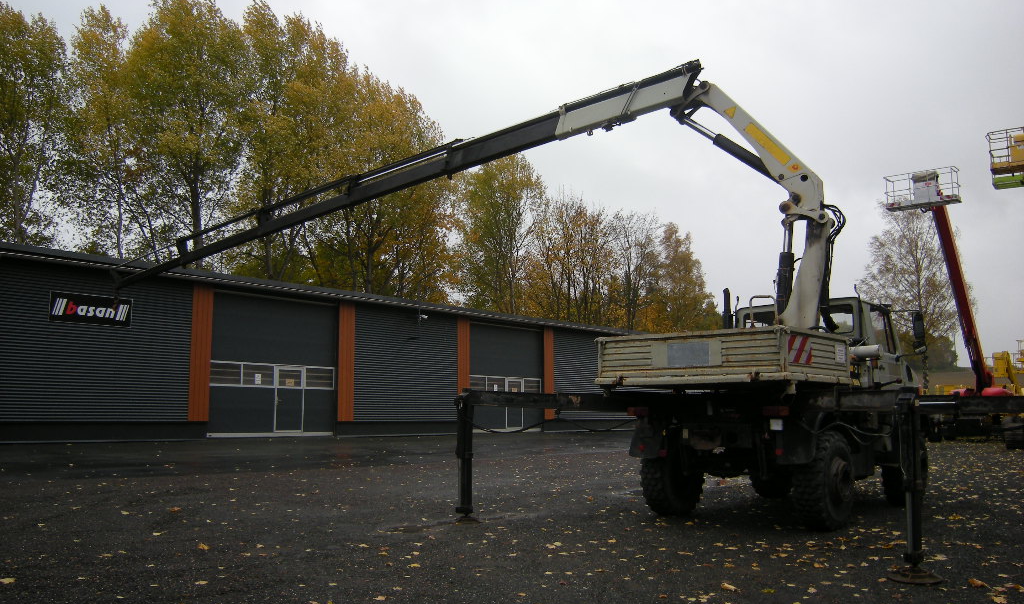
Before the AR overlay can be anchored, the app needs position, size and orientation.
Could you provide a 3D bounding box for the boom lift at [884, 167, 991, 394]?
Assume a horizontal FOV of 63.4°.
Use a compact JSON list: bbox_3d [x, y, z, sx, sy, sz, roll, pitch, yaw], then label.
[{"bbox_3d":[18.559,0.694,34.167,2.600,10.210,12.030,-7,-11,38],"label":"boom lift"}]

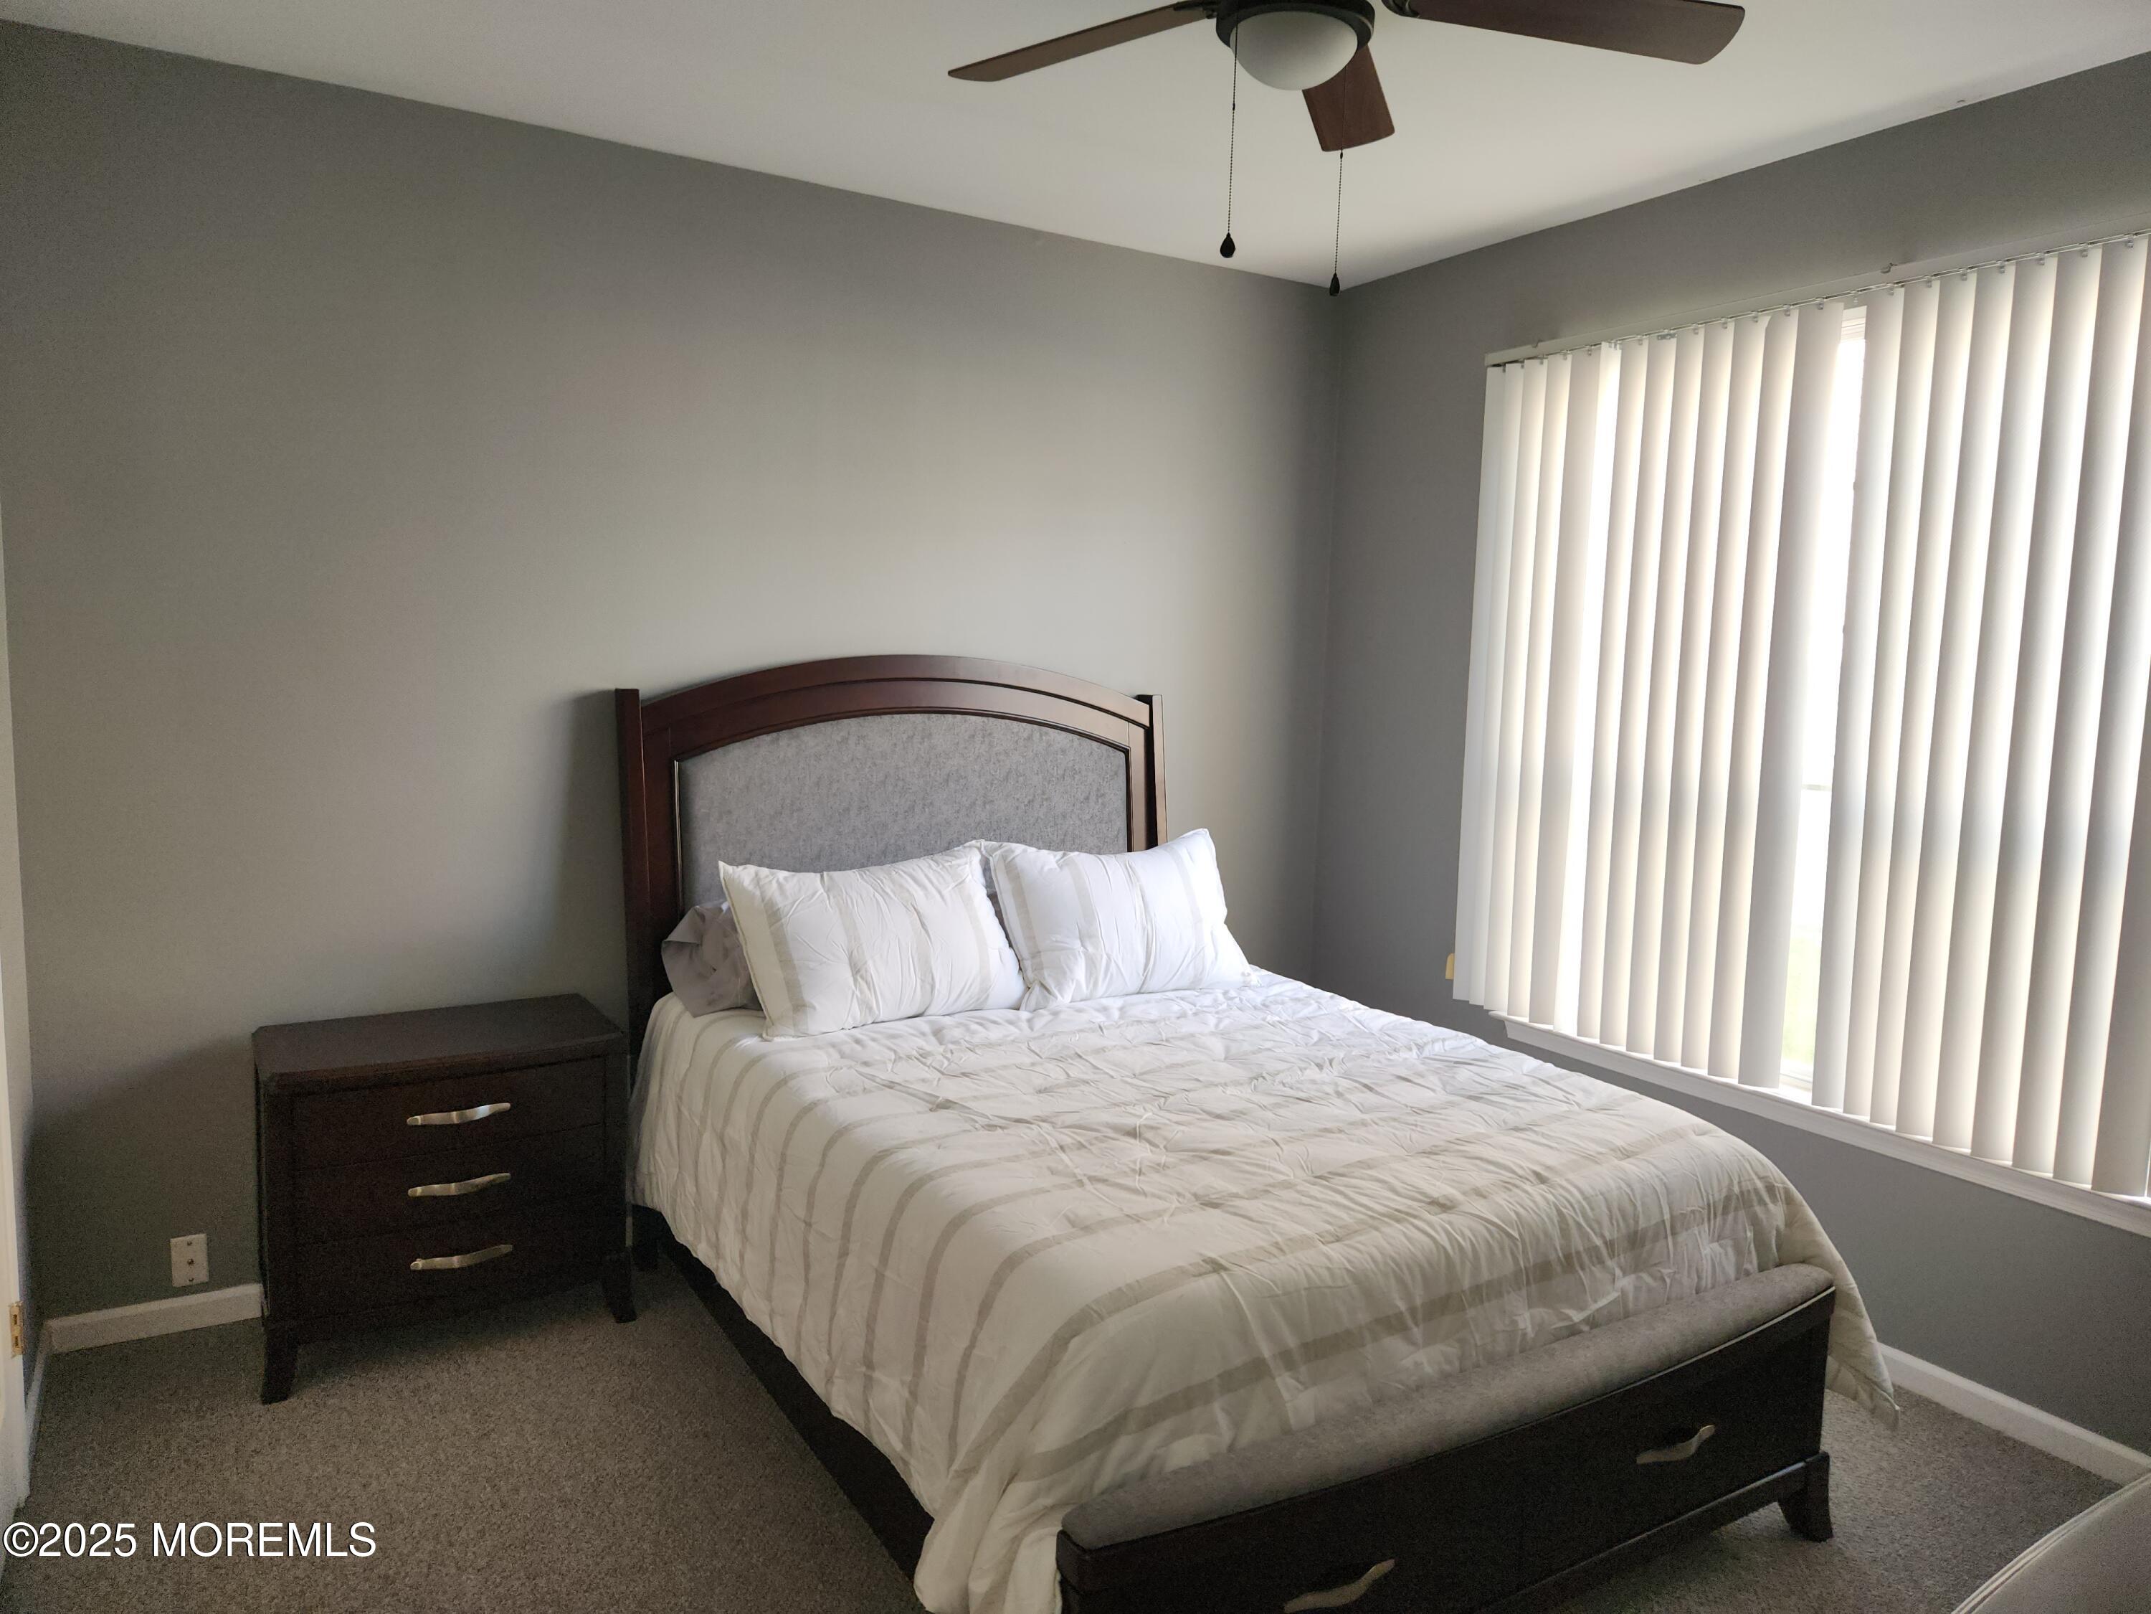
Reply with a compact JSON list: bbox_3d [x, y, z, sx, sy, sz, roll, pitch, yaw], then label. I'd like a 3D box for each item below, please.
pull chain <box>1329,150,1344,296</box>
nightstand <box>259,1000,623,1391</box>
[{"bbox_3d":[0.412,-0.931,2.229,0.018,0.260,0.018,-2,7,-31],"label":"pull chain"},{"bbox_3d":[-1.440,0.850,3.265,0.748,0.682,0.426,-2,7,-31],"label":"nightstand"}]

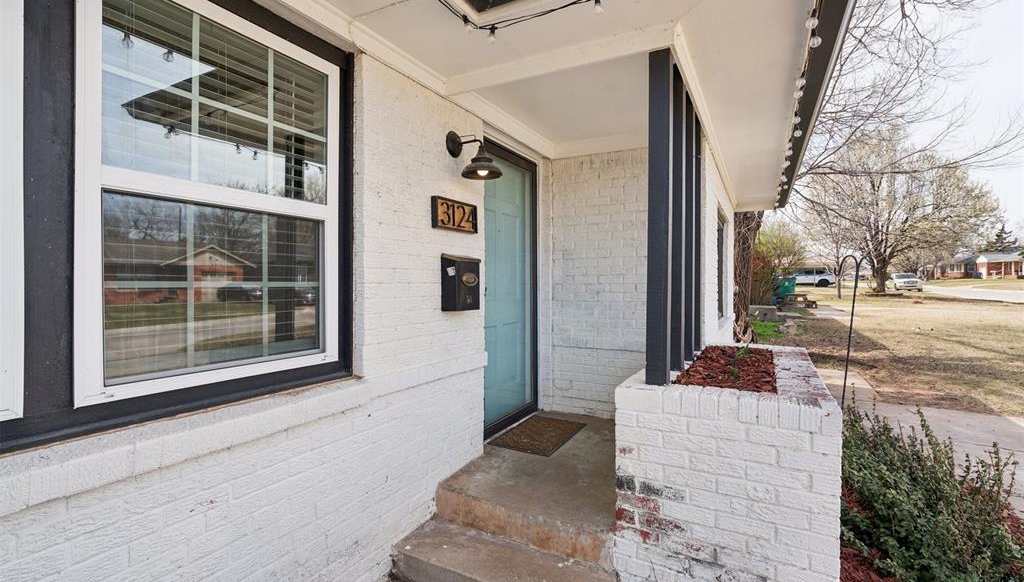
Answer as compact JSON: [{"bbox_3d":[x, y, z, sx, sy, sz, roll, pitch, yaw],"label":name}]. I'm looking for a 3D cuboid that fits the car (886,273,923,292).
[{"bbox_3d":[40.090,-0.899,46.779,1.980,1.880,5.700,1,1,29],"label":"car"}]

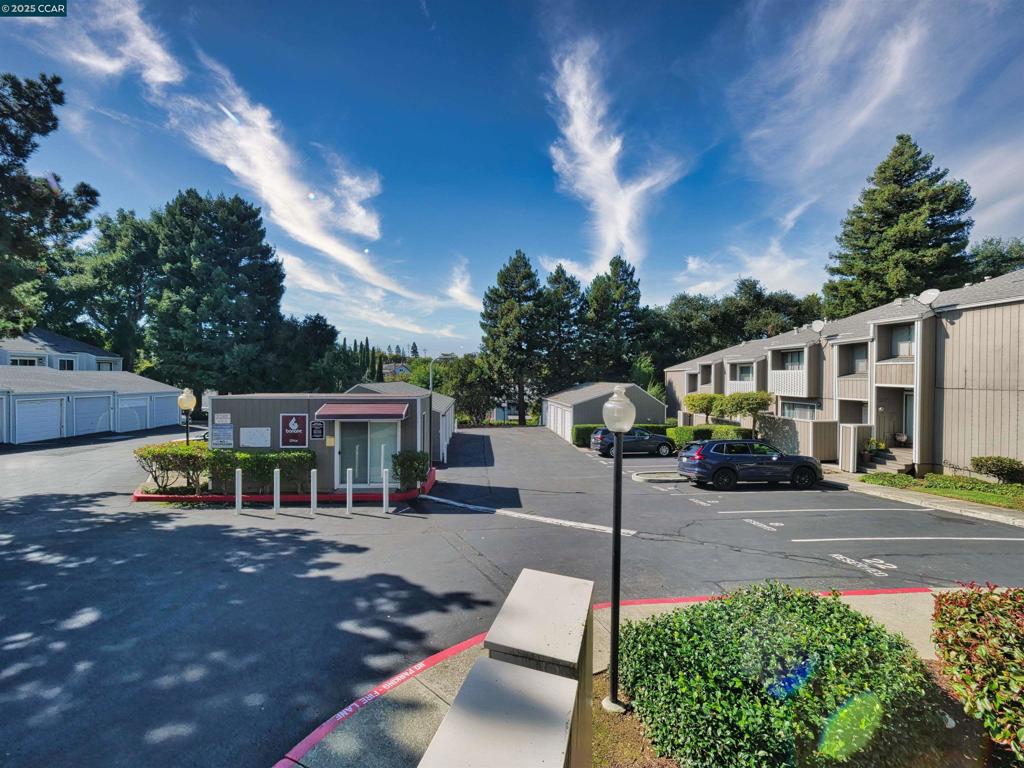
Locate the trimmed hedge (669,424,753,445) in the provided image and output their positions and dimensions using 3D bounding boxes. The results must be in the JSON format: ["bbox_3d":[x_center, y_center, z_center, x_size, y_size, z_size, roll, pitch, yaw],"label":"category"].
[{"bbox_3d":[10.200,3.000,21.900,2.200,1.600,5.000,0,1,-5],"label":"trimmed hedge"}]

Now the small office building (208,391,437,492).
[{"bbox_3d":[-5.800,1.730,13.450,5.950,2.750,3.300,0,1,-5],"label":"small office building"}]

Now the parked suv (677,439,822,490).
[{"bbox_3d":[8.580,2.810,15.000,4.680,1.690,1.870,0,-3,-1],"label":"parked suv"}]

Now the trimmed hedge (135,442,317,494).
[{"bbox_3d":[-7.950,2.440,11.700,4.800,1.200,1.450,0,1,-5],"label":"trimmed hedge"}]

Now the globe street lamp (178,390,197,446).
[{"bbox_3d":[-10.050,1.670,12.800,0.460,3.100,0.460,0,1,-5],"label":"globe street lamp"}]

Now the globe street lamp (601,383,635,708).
[{"bbox_3d":[1.025,1.630,4.100,0.330,3.200,0.330,0,1,-5],"label":"globe street lamp"}]

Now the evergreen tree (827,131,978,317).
[{"bbox_3d":[30.800,-8.200,33.000,9.000,23.500,9.000,0,1,-5],"label":"evergreen tree"}]

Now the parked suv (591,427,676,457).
[{"bbox_3d":[6.750,3.120,23.300,4.600,1.640,1.860,0,1,-5],"label":"parked suv"}]

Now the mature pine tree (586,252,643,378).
[{"bbox_3d":[11.500,-5.000,46.000,6.400,18.800,6.400,0,1,-5],"label":"mature pine tree"}]

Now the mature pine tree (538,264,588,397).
[{"bbox_3d":[5.550,-4.400,46.000,5.900,17.700,5.900,0,1,-5],"label":"mature pine tree"}]

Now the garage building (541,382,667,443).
[{"bbox_3d":[6.700,1.950,32.900,6.700,4.050,11.000,0,1,-5],"label":"garage building"}]

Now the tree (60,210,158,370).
[{"bbox_3d":[-39.000,-6.840,41.000,9.000,20.200,9.000,0,1,-5],"label":"tree"}]

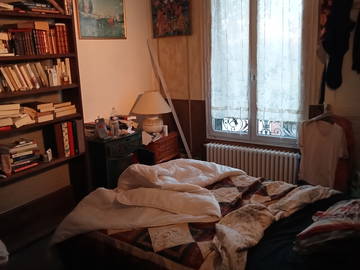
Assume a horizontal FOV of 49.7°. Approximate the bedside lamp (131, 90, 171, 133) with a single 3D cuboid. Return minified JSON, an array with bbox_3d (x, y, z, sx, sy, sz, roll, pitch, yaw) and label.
[{"bbox_3d":[-0.275,-0.205,3.750,0.405,0.410,0.405,-3,13,-4],"label":"bedside lamp"}]

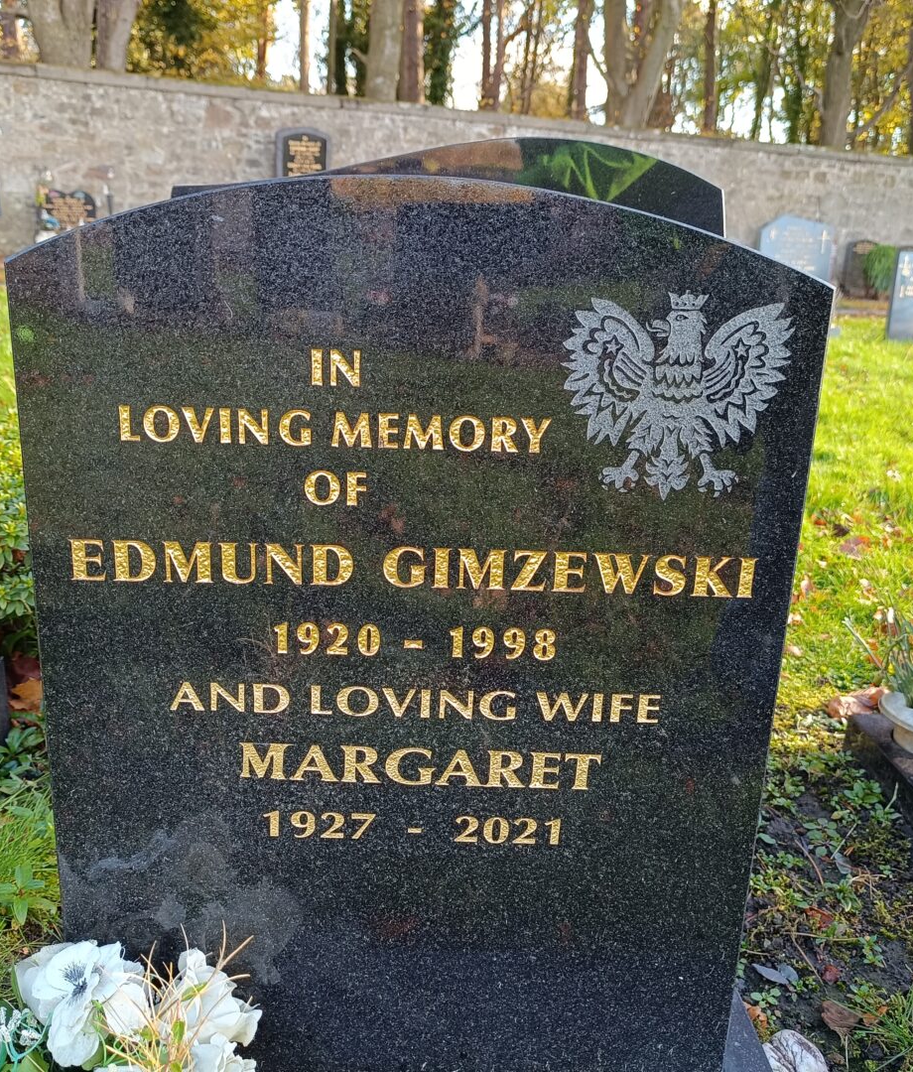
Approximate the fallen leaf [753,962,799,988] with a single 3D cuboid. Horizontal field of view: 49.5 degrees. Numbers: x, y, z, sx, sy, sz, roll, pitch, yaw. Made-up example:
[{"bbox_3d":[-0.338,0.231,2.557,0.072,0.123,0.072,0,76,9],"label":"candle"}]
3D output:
[{"bbox_3d":[0.315,0.433,0.978,0.046,0.014,0.032,-4,17,-19],"label":"fallen leaf"}]

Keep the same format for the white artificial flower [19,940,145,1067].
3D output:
[{"bbox_3d":[-0.267,0.332,0.706,0.080,0.068,0.060,1,16,-5],"label":"white artificial flower"}]

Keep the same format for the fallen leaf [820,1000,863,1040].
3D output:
[{"bbox_3d":[0.389,0.487,0.999,0.044,0.018,0.044,11,19,26],"label":"fallen leaf"}]

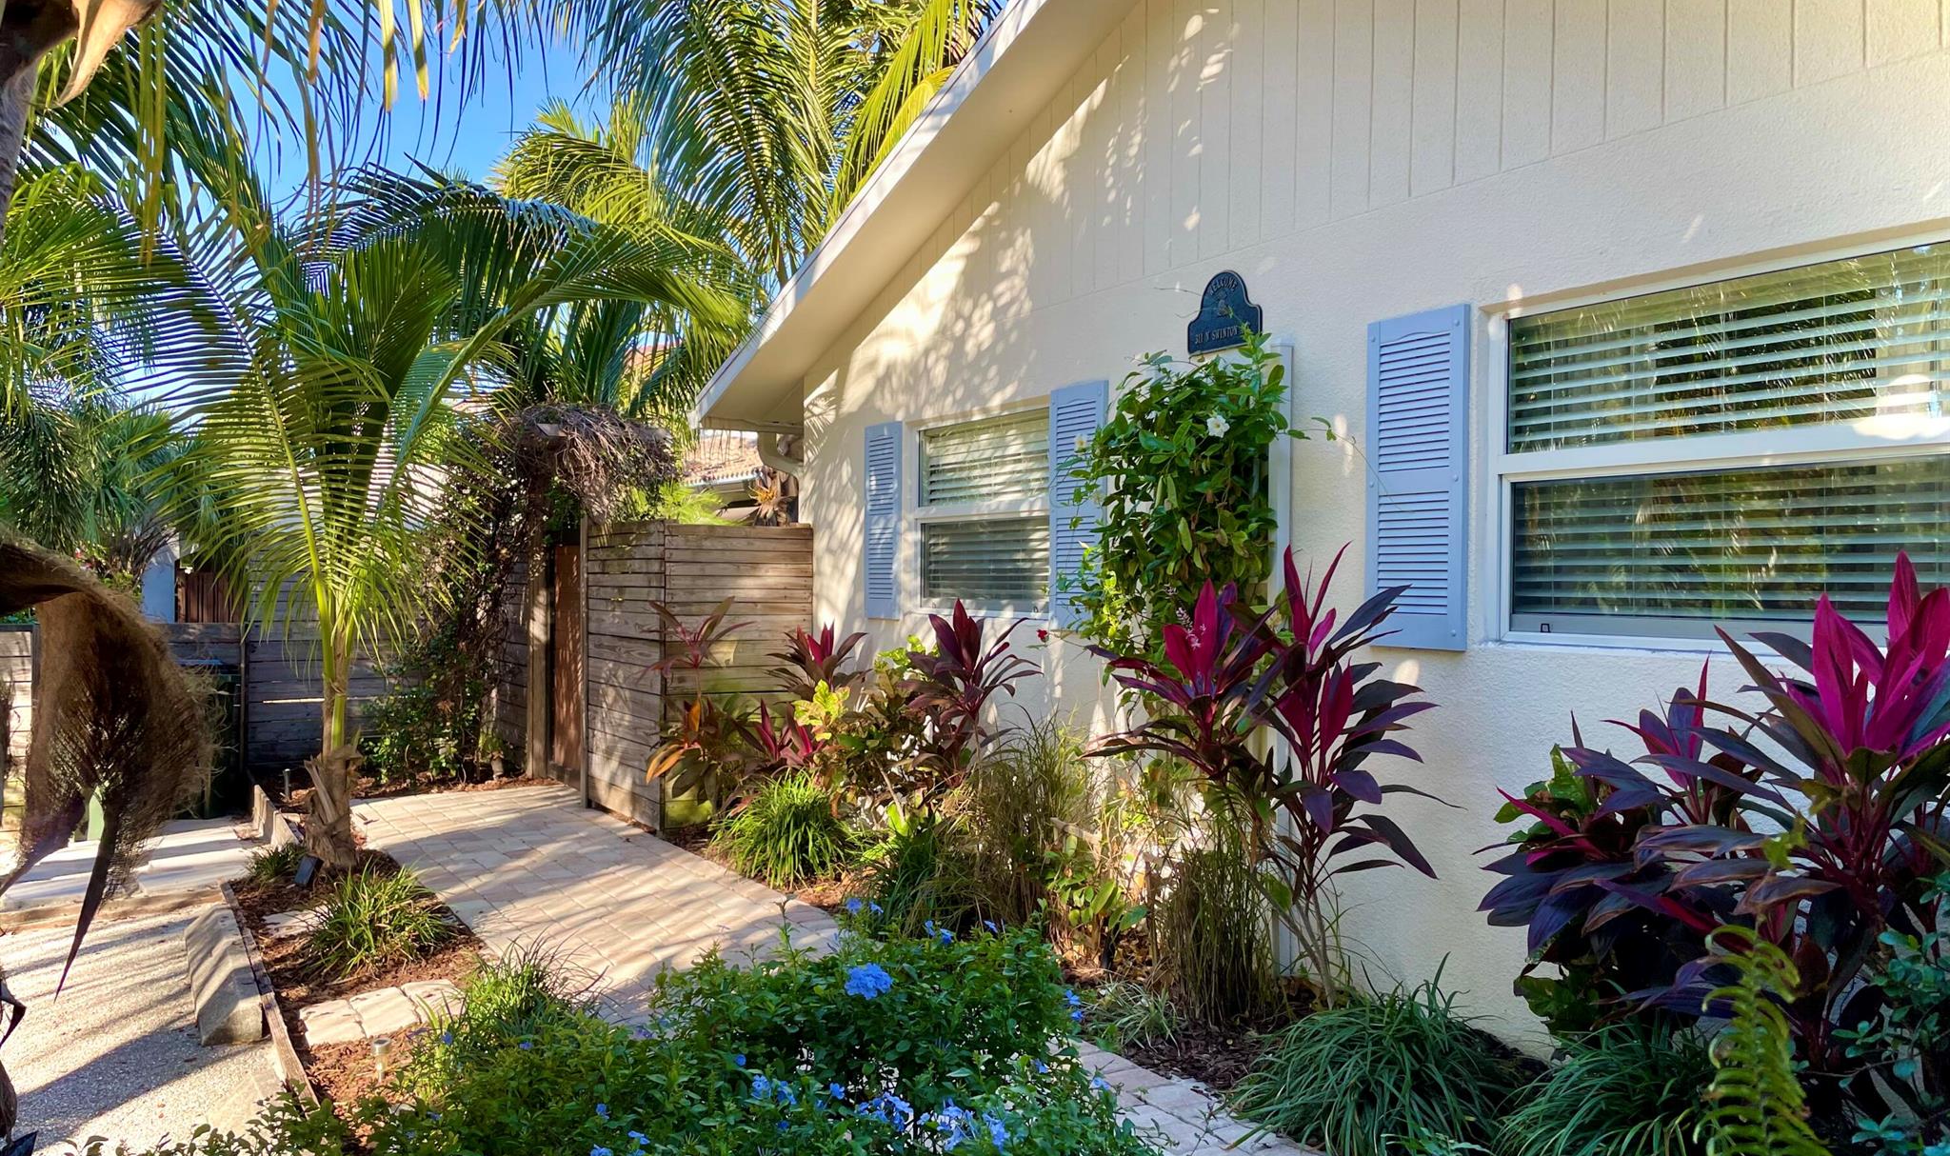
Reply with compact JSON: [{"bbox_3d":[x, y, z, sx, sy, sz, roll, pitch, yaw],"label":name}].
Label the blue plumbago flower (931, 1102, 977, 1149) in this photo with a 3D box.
[{"bbox_3d":[-0.033,0.877,2.350,0.073,0.060,0.065,1,0,0],"label":"blue plumbago flower"}]

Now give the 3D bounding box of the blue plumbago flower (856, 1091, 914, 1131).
[{"bbox_3d":[-0.142,0.855,2.350,0.090,0.055,0.075,1,0,0],"label":"blue plumbago flower"}]

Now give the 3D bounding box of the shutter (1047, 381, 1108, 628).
[{"bbox_3d":[0.416,-0.286,5.953,0.030,0.992,0.384,1,0,-29],"label":"shutter"}]

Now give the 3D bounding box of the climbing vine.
[{"bbox_3d":[0.696,-0.207,4.900,0.420,1.048,0.876,1,0,-29],"label":"climbing vine"}]

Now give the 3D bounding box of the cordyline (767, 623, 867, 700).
[{"bbox_3d":[-0.800,0.446,7.500,0.500,0.430,0.460,1,0,0],"label":"cordyline"}]

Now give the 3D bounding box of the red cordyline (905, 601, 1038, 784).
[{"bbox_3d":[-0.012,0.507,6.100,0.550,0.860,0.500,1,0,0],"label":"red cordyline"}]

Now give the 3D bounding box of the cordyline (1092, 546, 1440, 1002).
[{"bbox_3d":[0.850,0.560,4.350,0.750,1.320,0.850,1,0,-29],"label":"cordyline"}]

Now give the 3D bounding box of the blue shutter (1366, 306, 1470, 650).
[{"bbox_3d":[1.312,-0.286,4.366,0.030,0.992,0.384,1,0,-29],"label":"blue shutter"}]

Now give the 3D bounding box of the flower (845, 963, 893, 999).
[{"bbox_3d":[-0.205,0.784,2.850,0.092,0.060,0.080,1,0,0],"label":"flower"}]

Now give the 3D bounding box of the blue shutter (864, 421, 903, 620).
[{"bbox_3d":[-0.479,-0.286,7.541,0.030,0.992,0.384,1,0,-29],"label":"blue shutter"}]

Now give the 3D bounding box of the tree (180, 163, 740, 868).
[{"bbox_3d":[-2.380,-0.240,6.700,2.400,3.080,2.200,1,0,0],"label":"tree"}]

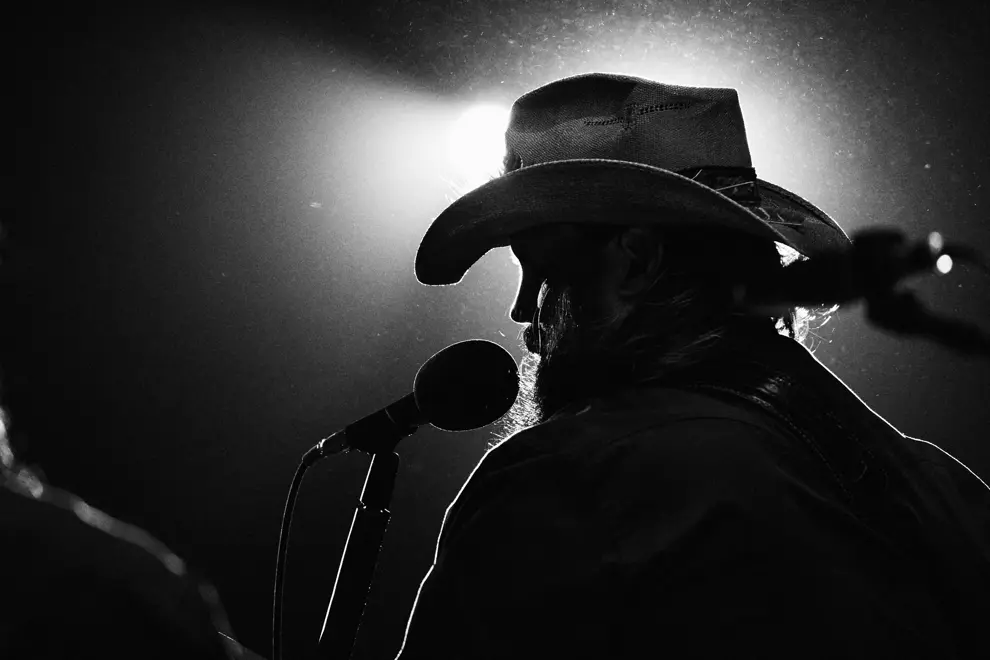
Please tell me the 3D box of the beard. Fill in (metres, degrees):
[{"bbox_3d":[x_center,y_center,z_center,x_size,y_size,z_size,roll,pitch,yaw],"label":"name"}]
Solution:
[{"bbox_3d":[0.061,0.035,9.370,0.130,0.165,0.150,-5,-4,20],"label":"beard"}]

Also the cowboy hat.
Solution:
[{"bbox_3d":[0.119,-0.127,9.350,0.375,0.175,0.300,-4,-3,20],"label":"cowboy hat"}]

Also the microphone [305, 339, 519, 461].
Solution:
[{"bbox_3d":[-0.071,0.069,9.410,0.205,0.078,0.078,-23,-10,18],"label":"microphone"}]

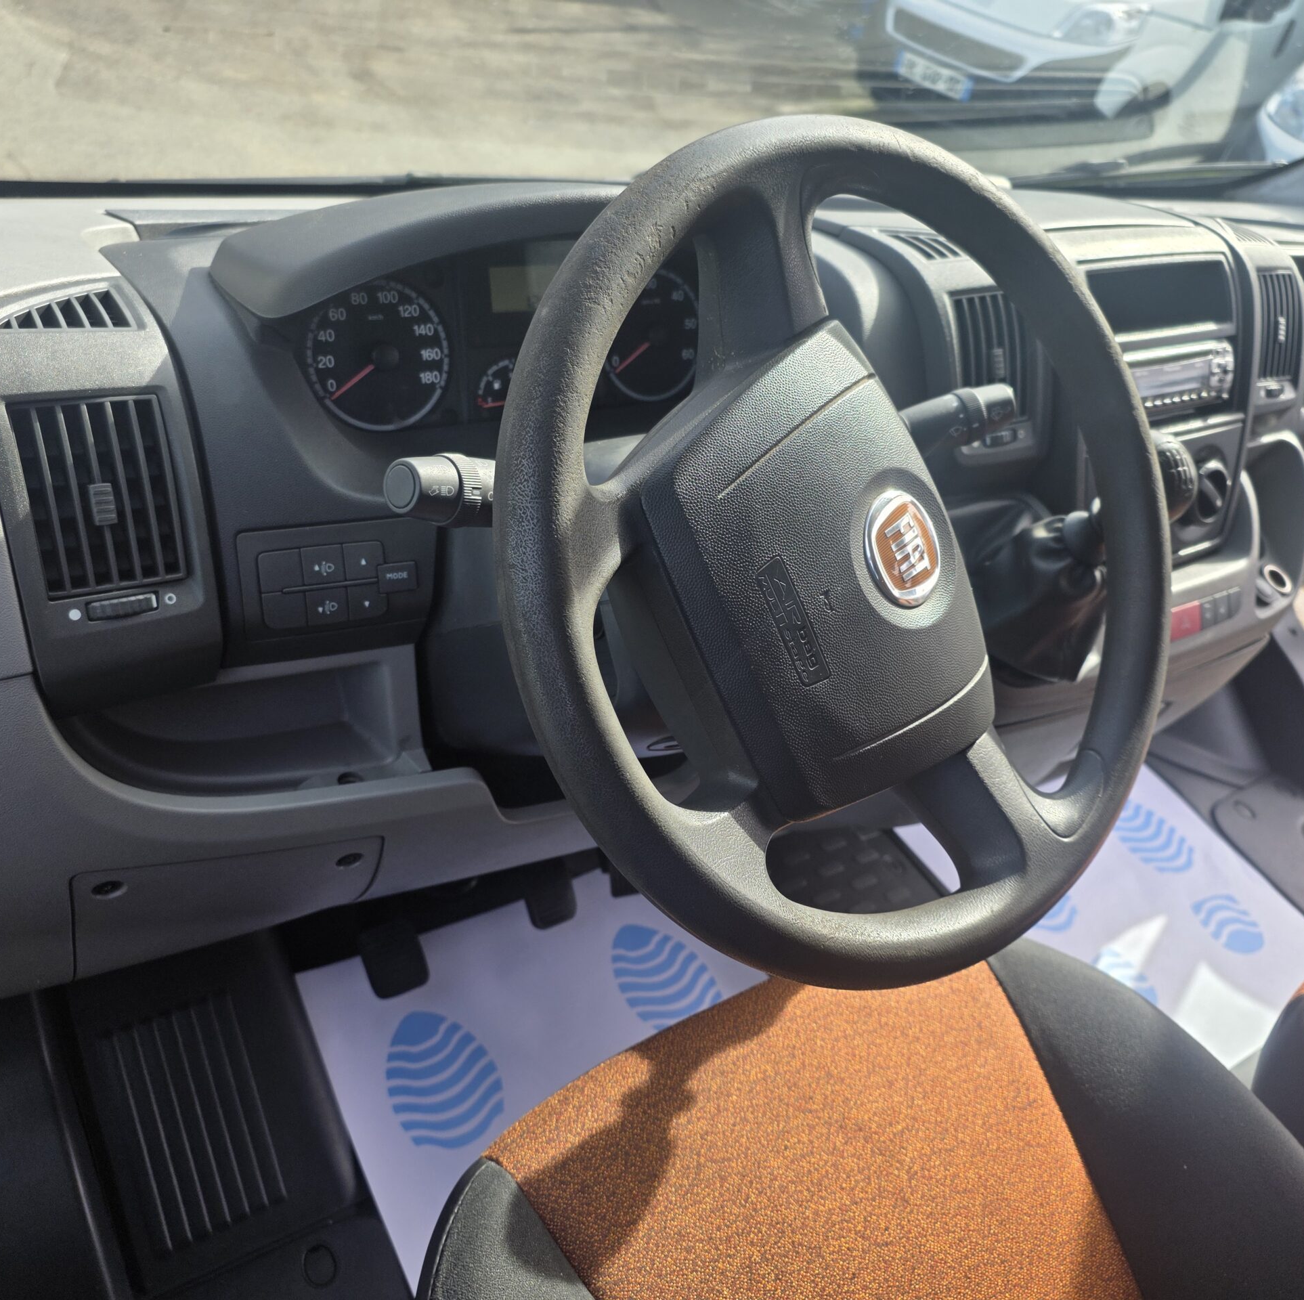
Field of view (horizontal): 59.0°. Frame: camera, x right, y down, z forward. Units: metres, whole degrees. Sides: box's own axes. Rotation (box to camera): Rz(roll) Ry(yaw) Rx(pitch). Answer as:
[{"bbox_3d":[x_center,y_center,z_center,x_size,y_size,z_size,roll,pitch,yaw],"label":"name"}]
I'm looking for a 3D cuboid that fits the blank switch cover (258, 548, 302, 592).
[{"bbox_3d":[-0.209,-0.044,0.647,0.023,0.022,0.010,-9,17,-30],"label":"blank switch cover"}]

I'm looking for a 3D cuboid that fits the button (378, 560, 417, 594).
[{"bbox_3d":[-0.151,-0.043,0.682,0.023,0.016,0.010,-9,17,-30],"label":"button"}]

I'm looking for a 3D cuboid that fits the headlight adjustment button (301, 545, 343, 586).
[{"bbox_3d":[-0.189,-0.049,0.659,0.023,0.021,0.010,-9,17,-30],"label":"headlight adjustment button"}]

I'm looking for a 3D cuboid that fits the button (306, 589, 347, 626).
[{"bbox_3d":[-0.188,-0.026,0.665,0.023,0.019,0.010,-9,17,-30],"label":"button"}]

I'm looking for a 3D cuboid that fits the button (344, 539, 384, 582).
[{"bbox_3d":[-0.168,-0.052,0.671,0.023,0.021,0.010,-9,17,-30],"label":"button"}]

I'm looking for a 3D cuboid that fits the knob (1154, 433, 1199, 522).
[{"bbox_3d":[0.344,-0.118,0.790,0.056,0.064,0.056,-14,56,-32],"label":"knob"}]

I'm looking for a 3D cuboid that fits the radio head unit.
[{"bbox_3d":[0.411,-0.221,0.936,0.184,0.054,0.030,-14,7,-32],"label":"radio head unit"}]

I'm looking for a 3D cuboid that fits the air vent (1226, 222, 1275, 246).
[{"bbox_3d":[0.553,-0.382,1.060,0.050,0.011,0.042,-14,71,-32],"label":"air vent"}]

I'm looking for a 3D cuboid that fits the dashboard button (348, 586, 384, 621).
[{"bbox_3d":[-0.168,-0.029,0.677,0.023,0.019,0.010,-9,17,-30],"label":"dashboard button"}]

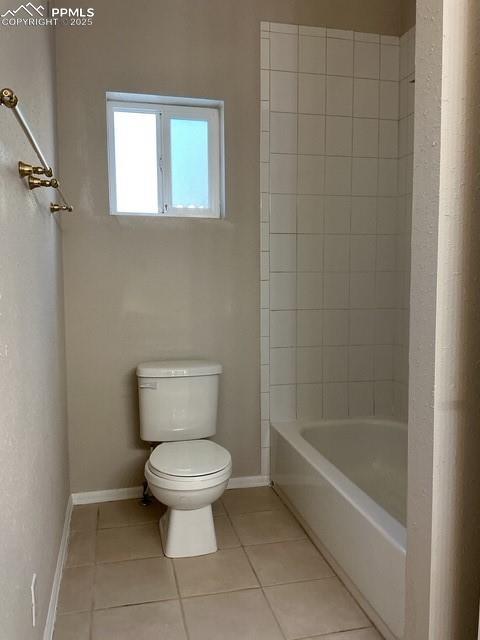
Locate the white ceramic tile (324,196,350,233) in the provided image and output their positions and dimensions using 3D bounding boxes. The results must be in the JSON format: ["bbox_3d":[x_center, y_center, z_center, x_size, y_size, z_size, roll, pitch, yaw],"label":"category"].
[{"bbox_3d":[0.528,-0.570,2.899,0.151,0.202,0.009,-1,5,-13],"label":"white ceramic tile"}]

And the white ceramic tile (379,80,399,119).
[{"bbox_3d":[0.810,-1.204,2.932,0.120,0.203,0.010,-1,5,-12],"label":"white ceramic tile"}]

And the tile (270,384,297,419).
[{"bbox_3d":[0.235,0.449,2.923,0.151,0.195,0.009,-1,5,-13],"label":"tile"}]

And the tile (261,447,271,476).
[{"bbox_3d":[0.137,0.778,2.955,0.050,0.157,0.010,-2,6,-13],"label":"tile"}]

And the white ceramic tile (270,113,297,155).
[{"bbox_3d":[0.228,-0.967,2.788,0.152,0.203,0.010,-2,6,-14],"label":"white ceramic tile"}]

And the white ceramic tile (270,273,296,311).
[{"bbox_3d":[0.233,-0.152,2.877,0.151,0.203,0.010,-2,6,-13],"label":"white ceramic tile"}]

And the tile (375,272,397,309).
[{"bbox_3d":[0.820,-0.167,3.029,0.120,0.203,0.010,-1,5,-12],"label":"tile"}]

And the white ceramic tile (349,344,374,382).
[{"bbox_3d":[0.687,0.240,3.037,0.152,0.203,0.010,-1,5,-12],"label":"white ceramic tile"}]

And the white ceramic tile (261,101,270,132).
[{"bbox_3d":[0.129,-1.045,2.760,0.049,0.150,0.010,-2,6,-13],"label":"white ceramic tile"}]

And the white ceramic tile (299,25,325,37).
[{"bbox_3d":[0.370,-1.479,2.753,0.150,0.044,0.010,-2,6,-13],"label":"white ceramic tile"}]

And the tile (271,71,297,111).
[{"bbox_3d":[0.227,-1.171,2.768,0.152,0.203,0.010,-2,6,-14],"label":"tile"}]

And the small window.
[{"bbox_3d":[-0.370,-0.807,2.696,0.570,0.576,0.110,-2,6,-13],"label":"small window"}]

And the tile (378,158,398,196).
[{"bbox_3d":[0.812,-0.782,2.947,0.117,0.203,0.010,-2,6,-13],"label":"tile"}]

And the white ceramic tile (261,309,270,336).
[{"bbox_3d":[0.137,0.013,2.899,0.055,0.152,0.010,-1,5,-12],"label":"white ceramic tile"}]

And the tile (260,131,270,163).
[{"bbox_3d":[0.130,-0.892,2.776,0.049,0.152,0.010,-2,6,-13],"label":"tile"}]

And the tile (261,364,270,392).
[{"bbox_3d":[0.138,0.319,2.927,0.055,0.152,0.010,-1,5,-12],"label":"tile"}]

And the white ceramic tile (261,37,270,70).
[{"bbox_3d":[0.128,-1.345,2.727,0.046,0.150,0.010,-2,6,-14],"label":"white ceramic tile"}]

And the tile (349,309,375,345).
[{"bbox_3d":[0.682,0.039,2.990,0.151,0.202,0.009,-1,5,-13],"label":"tile"}]

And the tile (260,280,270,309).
[{"bbox_3d":[0.134,-0.135,2.845,0.046,0.150,0.010,-2,6,-14],"label":"tile"}]

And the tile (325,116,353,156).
[{"bbox_3d":[0.529,-0.977,2.863,0.151,0.203,0.010,-2,6,-13],"label":"tile"}]

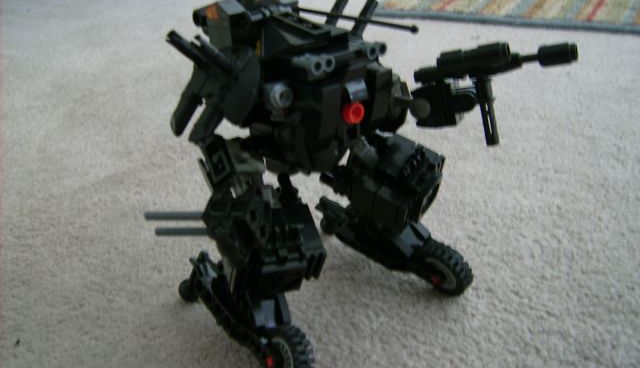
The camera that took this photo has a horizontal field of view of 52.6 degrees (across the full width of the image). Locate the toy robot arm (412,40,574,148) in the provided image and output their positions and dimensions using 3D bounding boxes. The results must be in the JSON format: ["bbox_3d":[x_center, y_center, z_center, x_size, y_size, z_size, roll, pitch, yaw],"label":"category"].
[{"bbox_3d":[0.078,-0.040,0.293,0.074,0.046,0.019,-3,25,30],"label":"toy robot arm"}]

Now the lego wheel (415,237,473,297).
[{"bbox_3d":[0.066,0.045,0.343,0.011,0.030,0.030,-40,43,-26],"label":"lego wheel"}]

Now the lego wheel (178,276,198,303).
[{"bbox_3d":[-0.070,0.057,0.346,0.011,0.012,0.012,-2,22,-41],"label":"lego wheel"}]

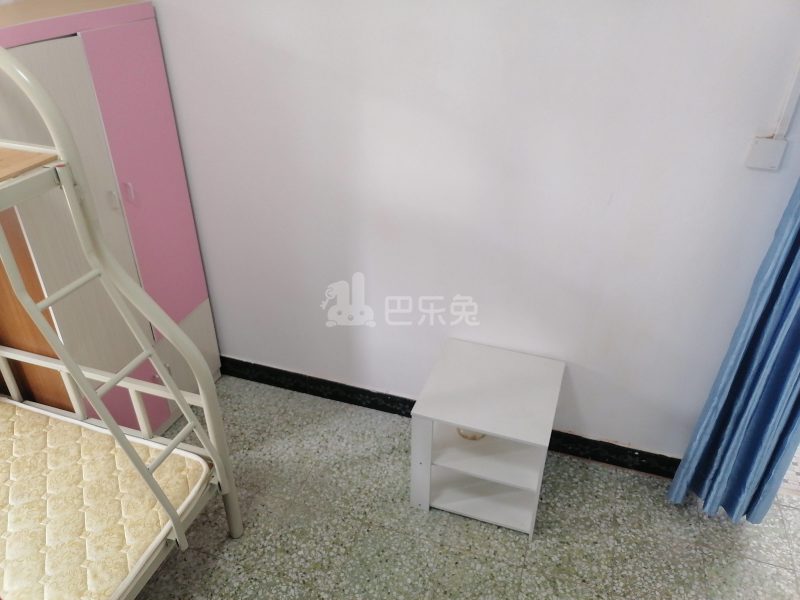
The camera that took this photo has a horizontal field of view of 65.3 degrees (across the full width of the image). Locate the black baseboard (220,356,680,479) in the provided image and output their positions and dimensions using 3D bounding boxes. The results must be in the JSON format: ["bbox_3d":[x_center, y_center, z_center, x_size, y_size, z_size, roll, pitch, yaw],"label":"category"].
[{"bbox_3d":[0.125,0.511,2.863,2.168,0.116,0.020,10,33,16],"label":"black baseboard"}]

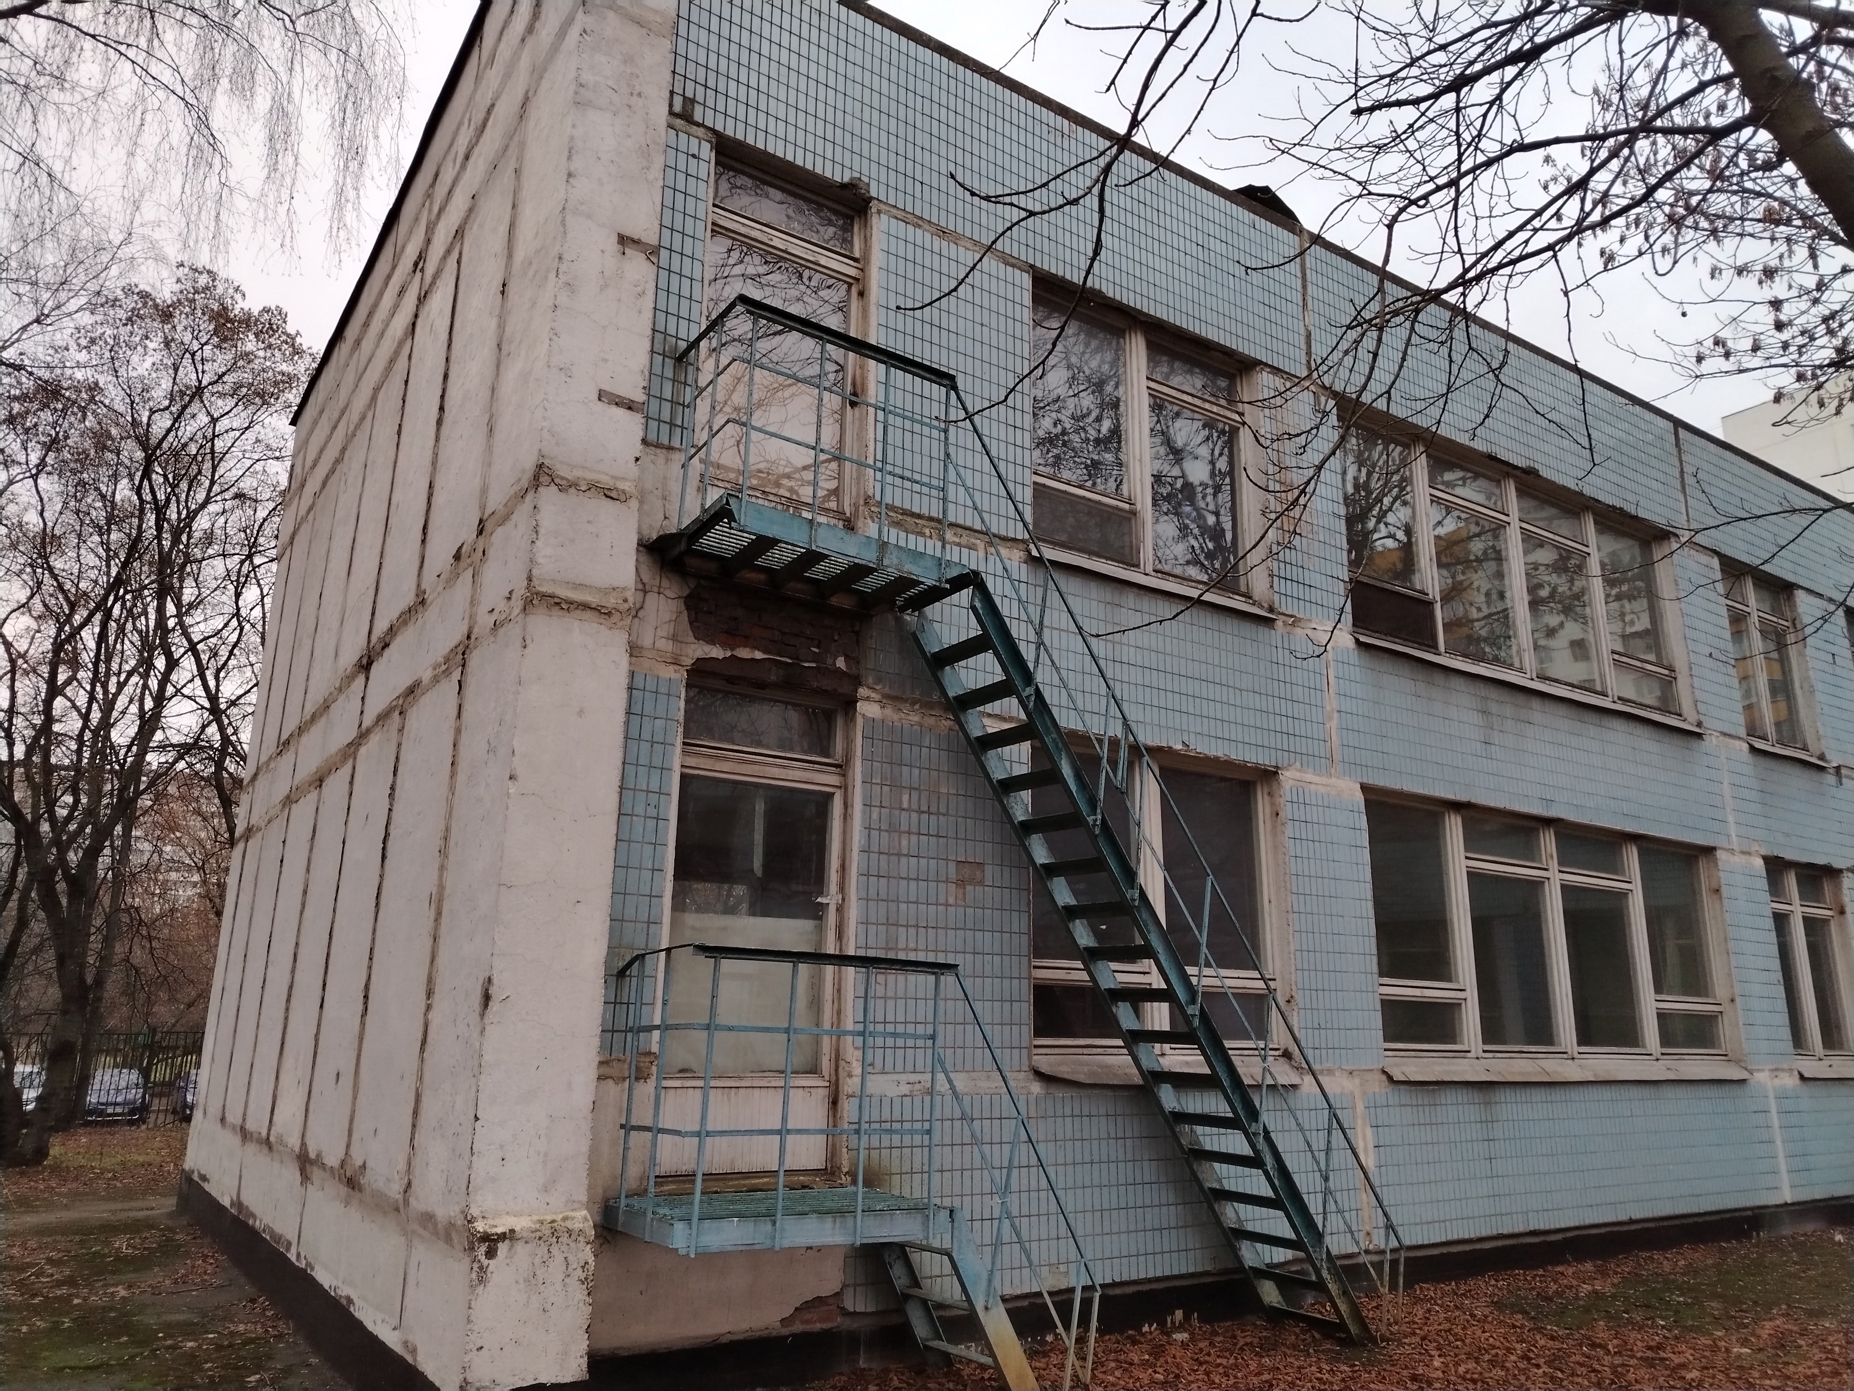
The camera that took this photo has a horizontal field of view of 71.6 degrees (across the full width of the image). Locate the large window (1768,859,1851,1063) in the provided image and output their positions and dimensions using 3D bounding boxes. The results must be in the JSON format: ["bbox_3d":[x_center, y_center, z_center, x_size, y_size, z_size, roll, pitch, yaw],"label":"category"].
[{"bbox_3d":[9.188,2.795,13.535,1.730,1.990,0.150,10,-18,-32],"label":"large window"}]

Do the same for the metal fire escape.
[{"bbox_3d":[0.727,0.960,7.412,4.760,5.390,0.830,10,-18,-32],"label":"metal fire escape"}]

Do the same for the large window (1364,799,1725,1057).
[{"bbox_3d":[5.409,2.114,11.113,5.250,1.980,0.150,10,-18,-32],"label":"large window"}]

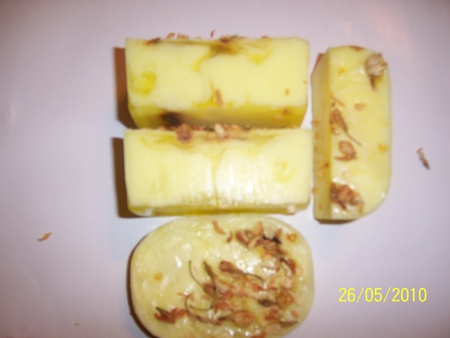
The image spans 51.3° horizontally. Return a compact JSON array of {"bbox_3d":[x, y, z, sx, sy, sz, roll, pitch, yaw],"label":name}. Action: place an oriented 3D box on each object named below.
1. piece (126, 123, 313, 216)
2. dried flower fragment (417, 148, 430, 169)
[{"bbox_3d":[-0.003,0.001,0.224,0.085,0.029,0.035,0,82,-4],"label":"piece"},{"bbox_3d":[0.104,-0.005,0.246,0.003,0.003,0.012,-30,85,-7],"label":"dried flower fragment"}]

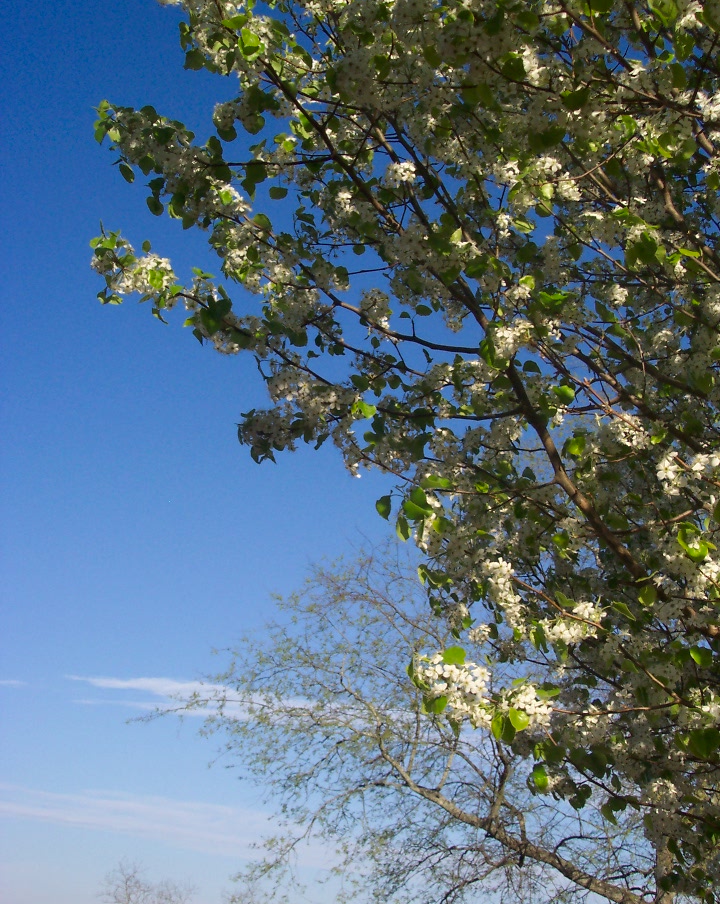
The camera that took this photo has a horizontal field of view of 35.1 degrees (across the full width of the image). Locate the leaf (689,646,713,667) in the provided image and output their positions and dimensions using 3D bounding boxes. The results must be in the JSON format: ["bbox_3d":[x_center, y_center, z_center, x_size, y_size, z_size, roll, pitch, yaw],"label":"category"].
[{"bbox_3d":[0.612,0.368,2.050,0.042,0.035,0.022,-12,-29,29],"label":"leaf"}]

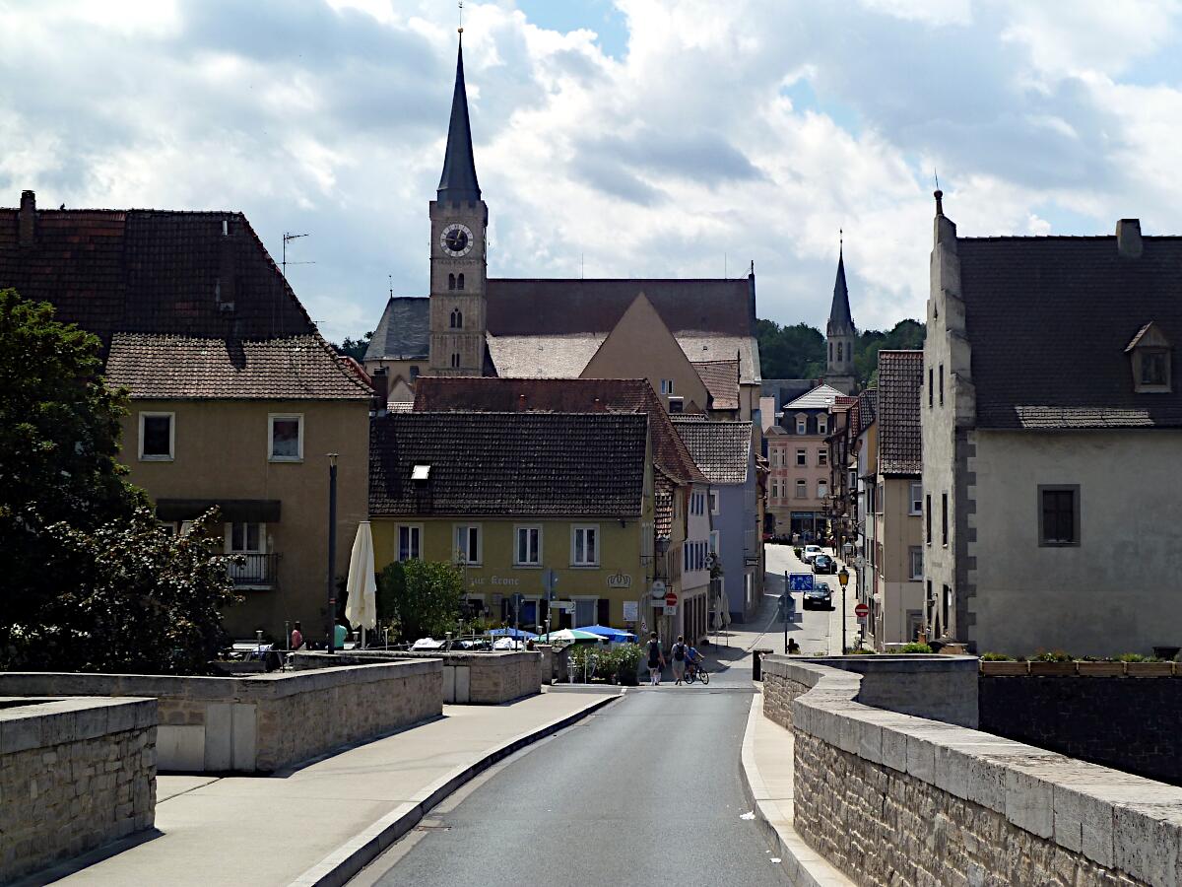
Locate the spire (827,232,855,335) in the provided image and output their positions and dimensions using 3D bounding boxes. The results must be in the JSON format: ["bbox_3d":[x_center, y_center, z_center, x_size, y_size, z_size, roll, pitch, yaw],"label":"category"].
[{"bbox_3d":[39.785,-25.421,319.734,4.300,16.600,4.300,0,-2,0],"label":"spire"}]

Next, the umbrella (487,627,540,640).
[{"bbox_3d":[-2.987,7.907,74.966,2.300,2.100,2.300,0,-2,0],"label":"umbrella"}]

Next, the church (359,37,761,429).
[{"bbox_3d":[-2.790,-11.997,186.683,36.500,48.300,19.000,0,-2,0],"label":"church"}]

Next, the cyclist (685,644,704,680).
[{"bbox_3d":[3.608,7.512,68.976,0.550,1.530,1.400,-1,-2,37],"label":"cyclist"}]

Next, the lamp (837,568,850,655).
[{"bbox_3d":[9.523,6.561,75.937,0.420,3.946,0.420,0,-2,0],"label":"lamp"}]

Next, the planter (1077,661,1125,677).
[{"bbox_3d":[16.756,7.396,66.200,1.520,0.480,0.500,0,-2,0],"label":"planter"}]

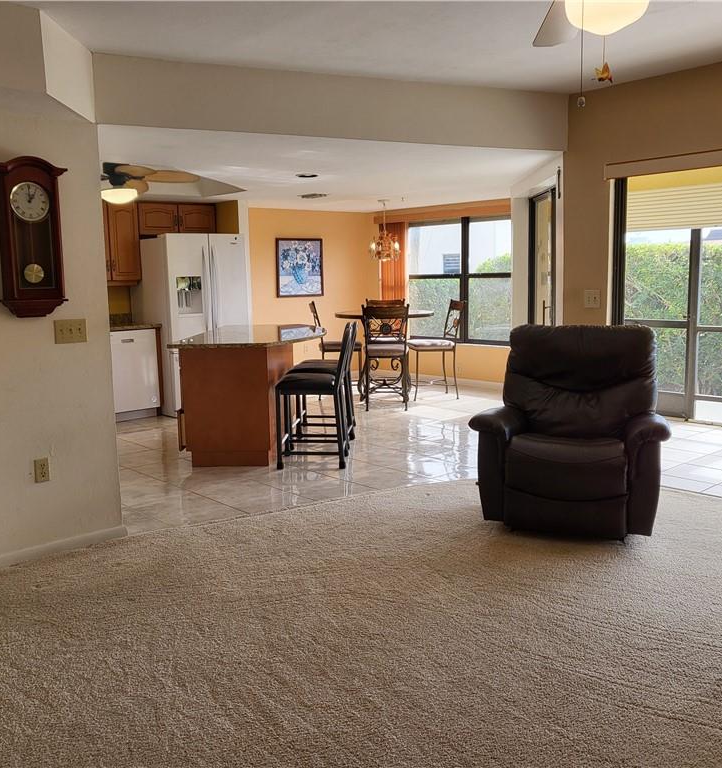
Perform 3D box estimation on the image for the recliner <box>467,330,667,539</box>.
[{"bbox_3d":[1.180,0.213,4.260,0.990,1.050,0.950,2,8,21],"label":"recliner"}]

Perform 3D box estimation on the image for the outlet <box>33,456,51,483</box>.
[{"bbox_3d":[-1.566,0.427,3.780,0.070,0.116,0.010,-8,11,-41],"label":"outlet"}]

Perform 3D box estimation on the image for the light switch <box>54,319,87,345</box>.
[{"bbox_3d":[-1.439,-0.260,3.817,0.160,0.115,0.014,-8,10,-41],"label":"light switch"}]

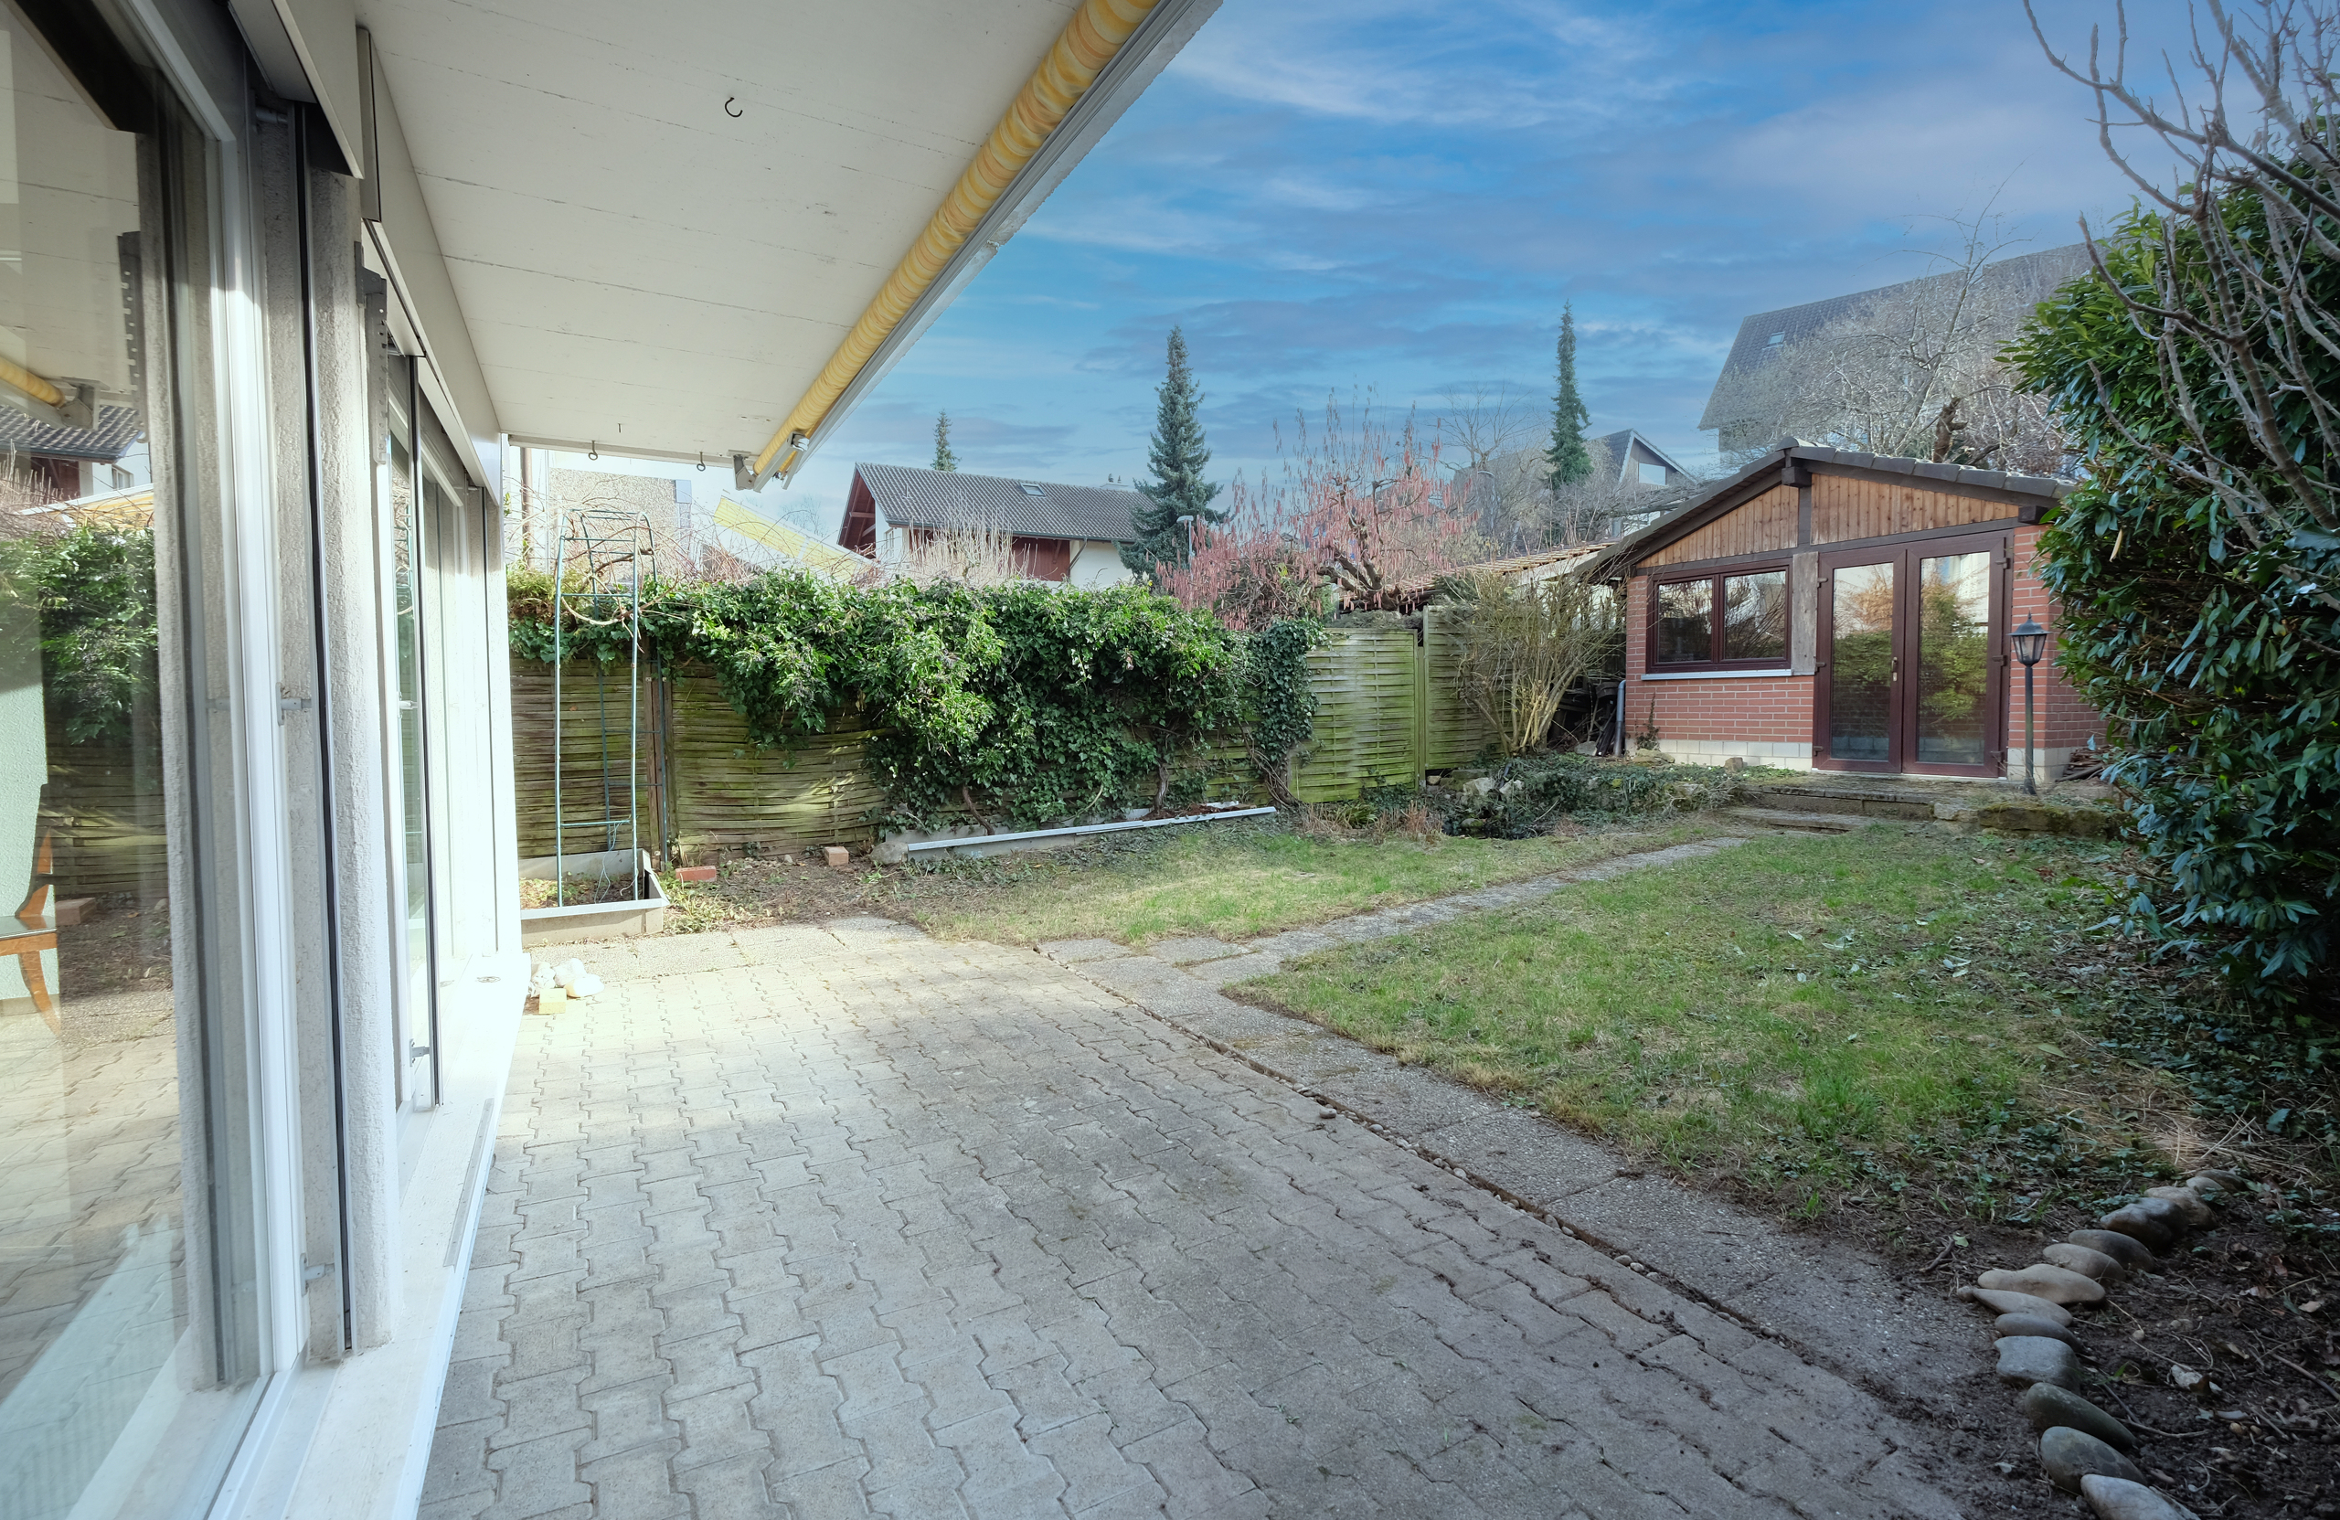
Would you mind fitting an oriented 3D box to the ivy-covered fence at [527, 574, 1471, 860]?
[{"bbox_3d":[-0.316,-0.475,9.033,10.050,2.220,0.750,-2,3,-30],"label":"ivy-covered fence"}]

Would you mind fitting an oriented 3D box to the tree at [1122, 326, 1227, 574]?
[{"bbox_3d":[0.216,-7.083,30.270,3.600,12.550,3.600,-1,2,1],"label":"tree"}]

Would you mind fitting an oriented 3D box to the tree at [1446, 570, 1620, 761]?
[{"bbox_3d":[4.053,-1.045,10.844,1.950,2.060,1.850,0,3,20],"label":"tree"}]

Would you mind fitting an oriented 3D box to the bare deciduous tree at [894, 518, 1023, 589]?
[{"bbox_3d":[-2.817,-1.354,13.083,1.850,3.850,1.800,-1,3,-12],"label":"bare deciduous tree"}]

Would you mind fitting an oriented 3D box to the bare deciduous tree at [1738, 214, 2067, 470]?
[{"bbox_3d":[11.690,-4.560,15.678,4.900,8.280,4.900,1,3,36],"label":"bare deciduous tree"}]

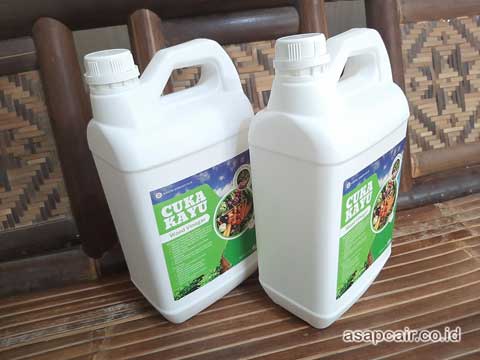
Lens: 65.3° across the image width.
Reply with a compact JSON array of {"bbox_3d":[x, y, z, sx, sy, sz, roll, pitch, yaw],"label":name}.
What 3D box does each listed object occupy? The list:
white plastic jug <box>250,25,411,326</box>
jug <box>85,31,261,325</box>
[{"bbox_3d":[0.106,-0.007,0.443,0.119,0.325,0.177,22,40,39],"label":"white plastic jug"},{"bbox_3d":[-0.068,-0.001,0.463,0.177,0.325,0.119,-26,35,-32],"label":"jug"}]

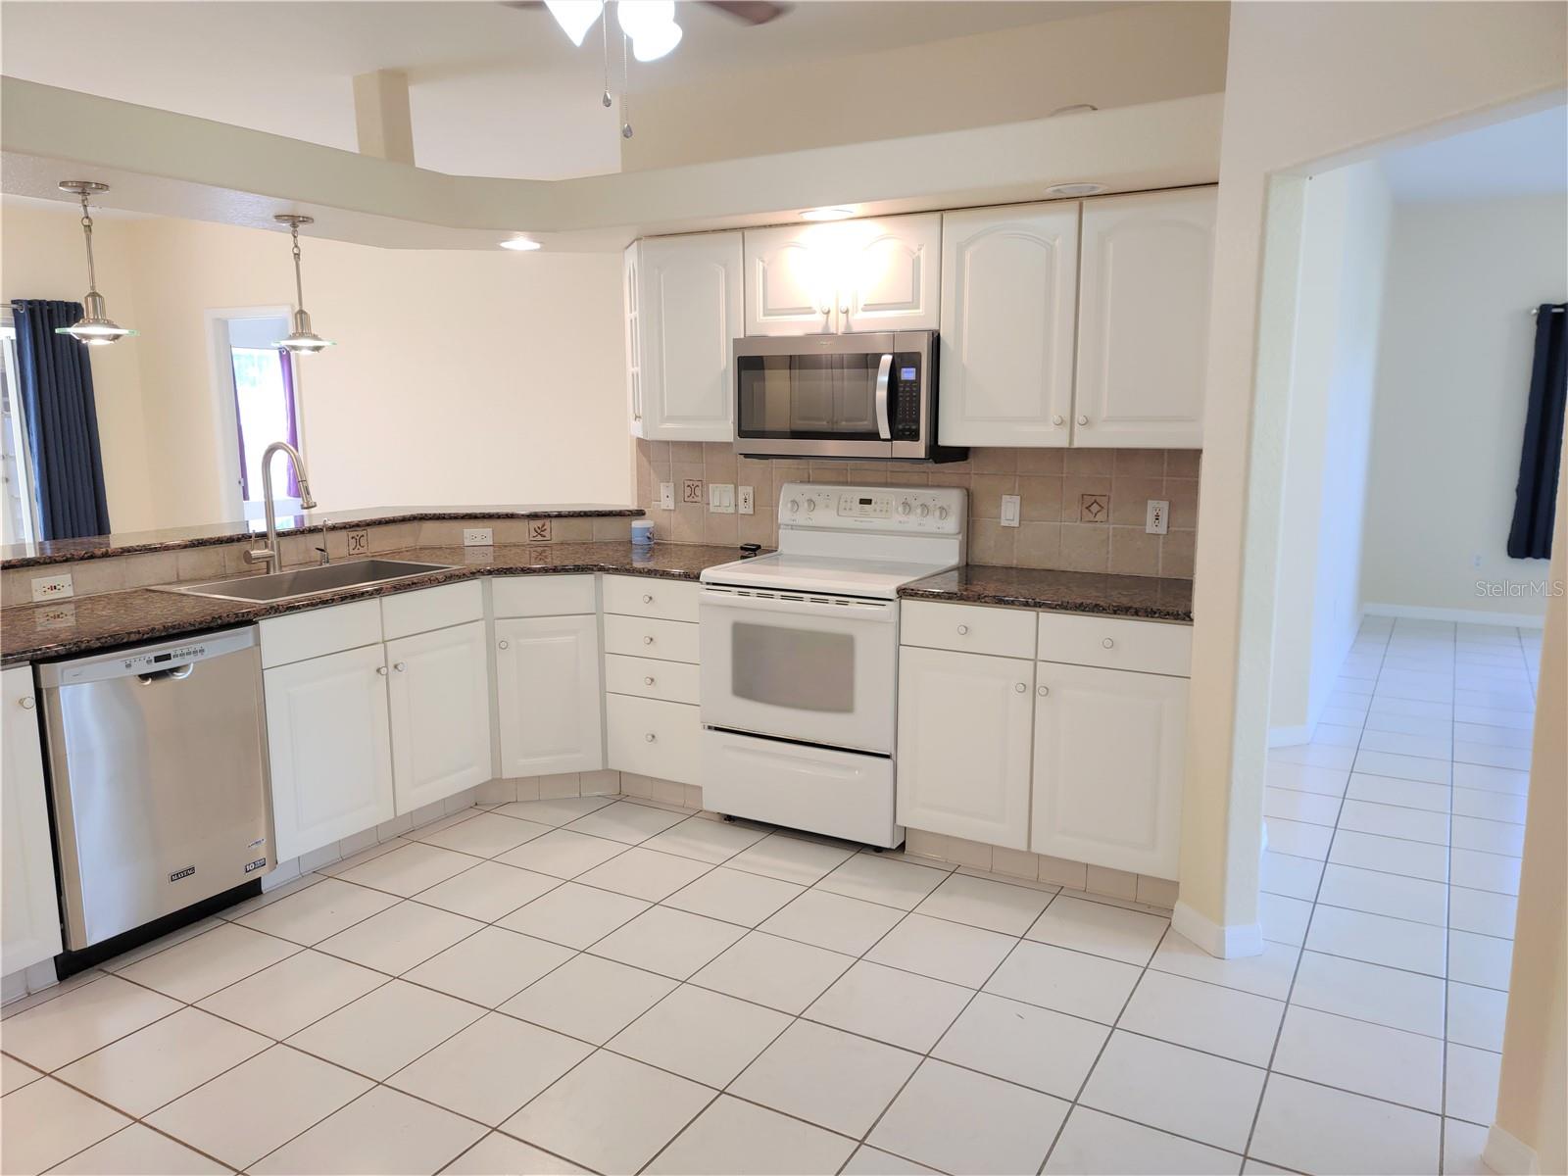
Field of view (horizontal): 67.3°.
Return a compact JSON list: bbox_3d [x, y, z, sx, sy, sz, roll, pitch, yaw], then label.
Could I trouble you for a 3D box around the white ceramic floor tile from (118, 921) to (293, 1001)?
[{"bbox_3d":[-1.569,1.026,3.255,0.340,0.012,0.340,5,11,29],"label":"white ceramic floor tile"}]

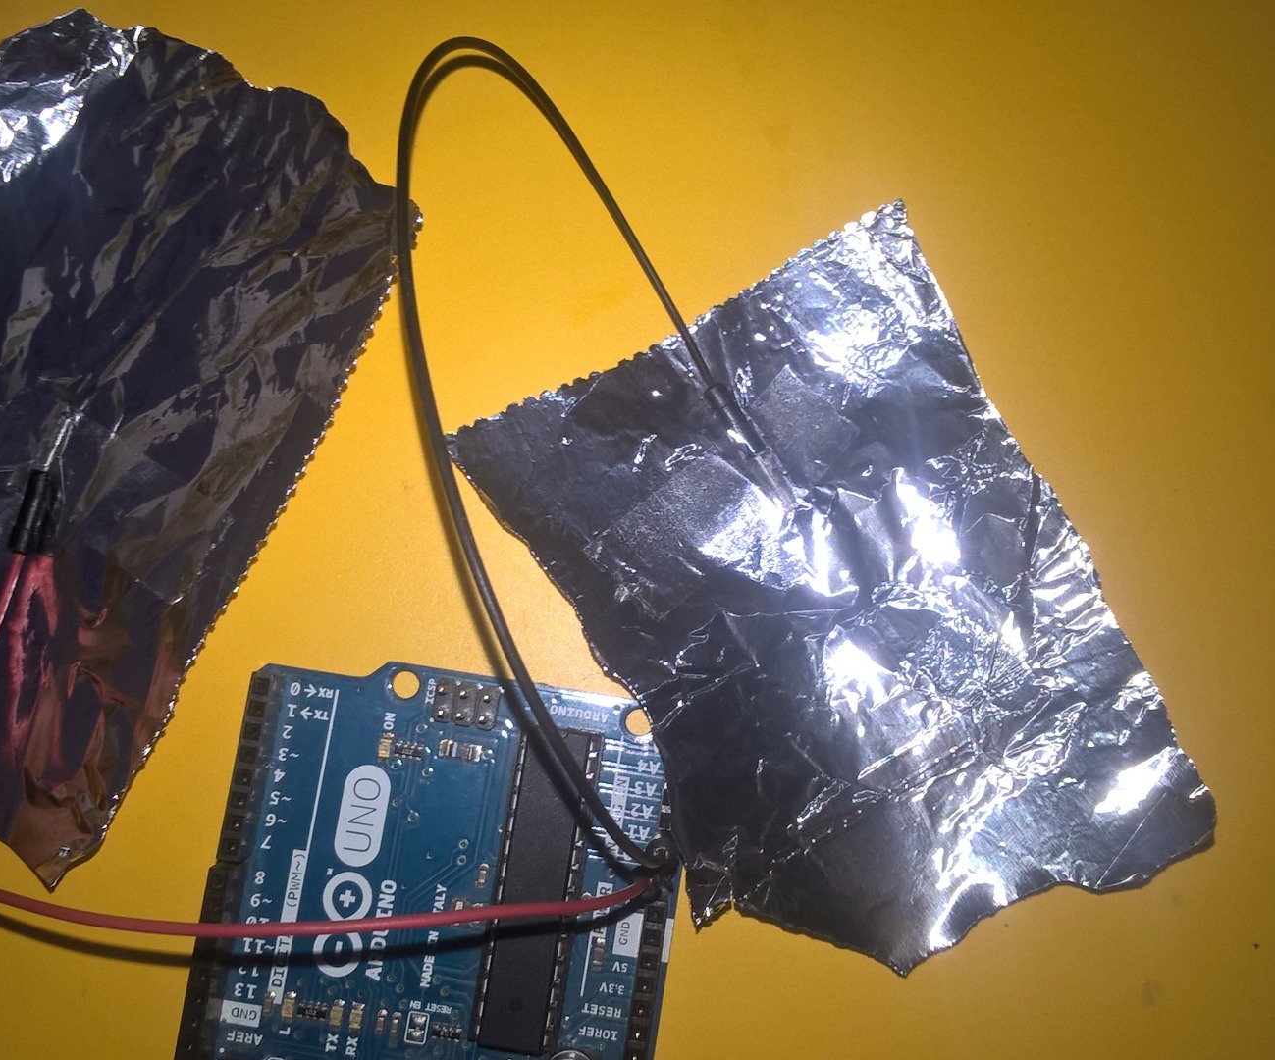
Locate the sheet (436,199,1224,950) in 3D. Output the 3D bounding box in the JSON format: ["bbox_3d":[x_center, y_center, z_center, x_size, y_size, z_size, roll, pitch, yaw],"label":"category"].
[{"bbox_3d":[0.025,0.012,0.177,0.064,0.013,0.089,-27,86,-4],"label":"sheet"}]

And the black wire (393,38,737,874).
[{"bbox_3d":[-0.005,-0.012,0.163,0.033,0.042,0.090,-14,85,-3],"label":"black wire"}]

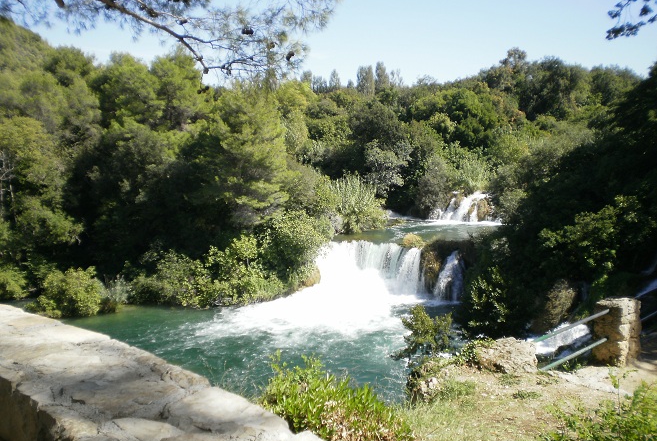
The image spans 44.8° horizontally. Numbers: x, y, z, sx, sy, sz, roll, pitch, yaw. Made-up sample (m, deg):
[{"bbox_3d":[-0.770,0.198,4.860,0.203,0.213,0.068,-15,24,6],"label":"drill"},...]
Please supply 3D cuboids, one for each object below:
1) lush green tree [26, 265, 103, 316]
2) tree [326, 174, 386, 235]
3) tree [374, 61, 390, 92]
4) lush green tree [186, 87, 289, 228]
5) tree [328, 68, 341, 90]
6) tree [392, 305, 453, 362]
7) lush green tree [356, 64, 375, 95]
[{"bbox_3d":[-12.205,3.295,37.000,3.620,2.320,3.439,0,4,0],"label":"lush green tree"},{"bbox_3d":[1.651,-0.943,47.000,3.537,3.537,3.360,0,4,0],"label":"tree"},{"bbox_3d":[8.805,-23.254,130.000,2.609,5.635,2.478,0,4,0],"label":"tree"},{"bbox_3d":[-4.967,-3.532,44.000,5.739,7.726,5.452,0,4,0],"label":"lush green tree"},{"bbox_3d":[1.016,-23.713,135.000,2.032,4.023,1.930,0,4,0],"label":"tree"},{"bbox_3d":[1.391,1.672,11.800,0.888,0.858,0.844,0,4,0],"label":"tree"},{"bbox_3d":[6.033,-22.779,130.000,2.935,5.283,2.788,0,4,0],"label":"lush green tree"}]

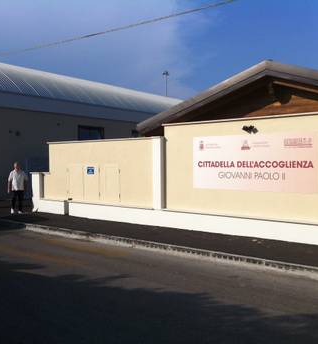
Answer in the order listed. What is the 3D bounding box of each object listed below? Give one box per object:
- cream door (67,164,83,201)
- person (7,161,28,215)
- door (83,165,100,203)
[{"bbox_3d":[-2.658,0.333,14.915,0.800,1.150,0.070,1,1,43],"label":"cream door"},{"bbox_3d":[-4.721,0.550,15.500,0.640,1.730,0.380,0,1,-18],"label":"person"},{"bbox_3d":[-2.068,0.343,14.365,0.780,1.150,0.070,1,1,43],"label":"door"}]

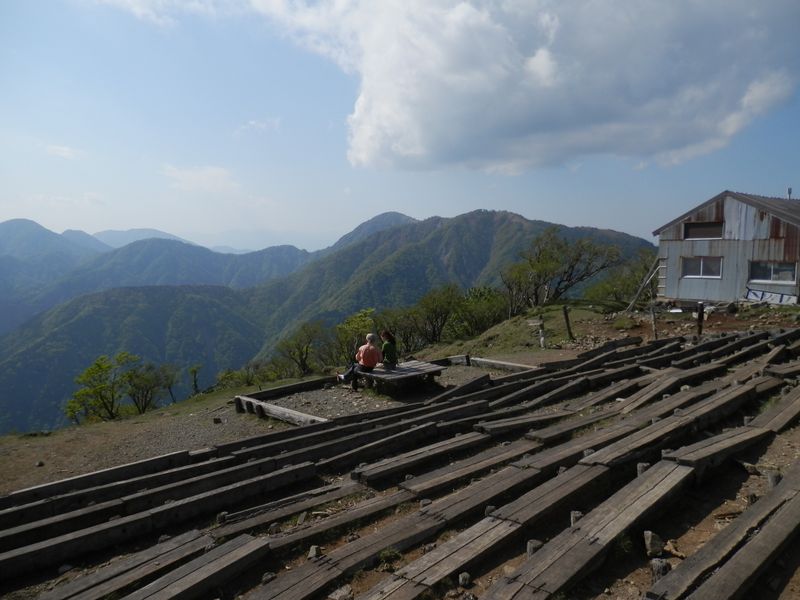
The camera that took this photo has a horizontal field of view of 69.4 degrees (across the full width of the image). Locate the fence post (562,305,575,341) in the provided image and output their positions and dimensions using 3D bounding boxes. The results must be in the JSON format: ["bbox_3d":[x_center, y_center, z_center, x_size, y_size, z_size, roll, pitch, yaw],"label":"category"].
[{"bbox_3d":[4.659,0.648,15.900,0.130,1.028,0.130,-12,5,1],"label":"fence post"}]

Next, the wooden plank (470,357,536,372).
[{"bbox_3d":[2.516,1.607,13.875,1.875,0.200,0.120,5,7,37],"label":"wooden plank"}]

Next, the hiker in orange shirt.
[{"bbox_3d":[-0.814,1.246,11.900,0.540,1.120,0.850,-4,7,-33],"label":"hiker in orange shirt"}]

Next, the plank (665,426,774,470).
[{"bbox_3d":[3.027,1.397,5.427,1.701,0.115,0.254,-1,2,-39],"label":"plank"}]

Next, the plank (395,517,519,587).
[{"bbox_3d":[0.385,1.563,3.528,0.230,0.110,0.923,5,8,43],"label":"plank"}]

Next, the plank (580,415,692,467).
[{"bbox_3d":[2.616,1.522,6.163,2.171,0.110,0.211,-5,8,-42],"label":"plank"}]

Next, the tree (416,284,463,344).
[{"bbox_3d":[1.436,0.527,21.000,1.700,2.250,1.700,0,6,0],"label":"tree"}]

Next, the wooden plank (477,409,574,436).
[{"bbox_3d":[1.821,1.760,8.322,1.608,0.110,0.207,-3,7,-30],"label":"wooden plank"}]

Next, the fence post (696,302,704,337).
[{"bbox_3d":[8.223,0.537,15.800,0.140,0.926,0.140,0,6,0],"label":"fence post"}]

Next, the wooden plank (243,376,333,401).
[{"bbox_3d":[-2.115,1.829,11.718,0.130,0.200,2.309,6,8,43],"label":"wooden plank"}]

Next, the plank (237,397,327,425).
[{"bbox_3d":[-2.131,1.962,10.077,2.301,0.140,0.120,5,8,41],"label":"plank"}]

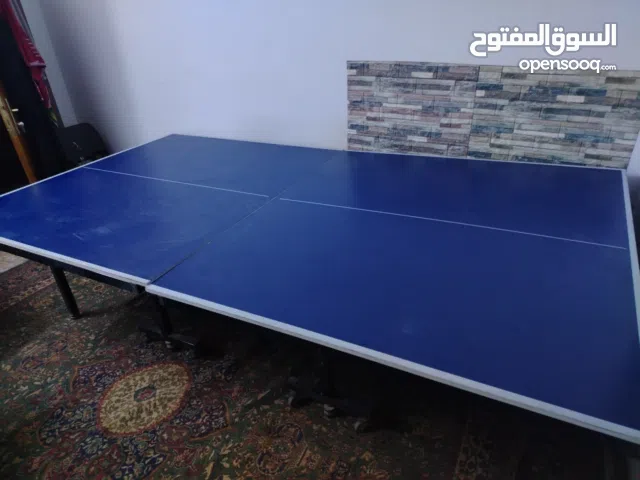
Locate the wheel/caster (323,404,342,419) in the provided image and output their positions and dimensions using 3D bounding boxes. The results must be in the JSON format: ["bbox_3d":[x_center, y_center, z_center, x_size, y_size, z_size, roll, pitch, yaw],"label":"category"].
[{"bbox_3d":[0.052,0.712,1.844,0.065,0.051,0.040,5,30,18],"label":"wheel/caster"}]

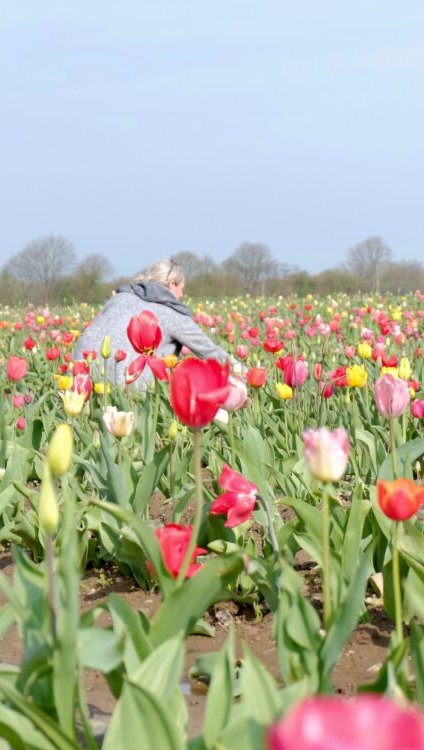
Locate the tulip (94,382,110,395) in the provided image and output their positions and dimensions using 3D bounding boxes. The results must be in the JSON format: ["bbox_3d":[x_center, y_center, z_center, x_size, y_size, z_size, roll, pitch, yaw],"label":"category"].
[{"bbox_3d":[-0.322,0.041,4.600,0.047,0.038,0.046,0,3,0],"label":"tulip"}]

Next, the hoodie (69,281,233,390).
[{"bbox_3d":[-0.307,-0.192,7.850,0.580,0.580,0.620,3,4,41],"label":"hoodie"}]

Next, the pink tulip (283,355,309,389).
[{"bbox_3d":[0.230,-0.005,4.250,0.066,0.080,0.063,0,3,0],"label":"pink tulip"}]

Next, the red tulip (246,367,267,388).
[{"bbox_3d":[0.126,0.007,4.400,0.055,0.060,0.055,0,3,0],"label":"red tulip"}]

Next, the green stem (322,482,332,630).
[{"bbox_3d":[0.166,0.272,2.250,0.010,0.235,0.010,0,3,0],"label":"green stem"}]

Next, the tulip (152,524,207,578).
[{"bbox_3d":[-0.054,0.282,2.500,0.090,0.087,0.080,0,3,0],"label":"tulip"}]

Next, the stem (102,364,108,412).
[{"bbox_3d":[-0.272,0.035,4.000,0.008,0.130,0.008,0,3,0],"label":"stem"}]

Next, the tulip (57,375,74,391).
[{"bbox_3d":[-0.440,0.023,4.700,0.049,0.047,0.048,0,3,0],"label":"tulip"}]

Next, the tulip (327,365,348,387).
[{"bbox_3d":[0.406,0.003,5.000,0.070,0.068,0.066,0,3,0],"label":"tulip"}]

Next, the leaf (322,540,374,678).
[{"bbox_3d":[0.208,0.368,2.420,0.060,0.225,0.060,17,3,0],"label":"leaf"}]

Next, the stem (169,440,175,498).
[{"bbox_3d":[-0.112,0.260,4.300,0.010,0.160,0.010,1,3,0],"label":"stem"}]

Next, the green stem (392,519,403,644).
[{"bbox_3d":[0.289,0.325,2.420,0.011,0.195,0.011,-2,3,0],"label":"green stem"}]

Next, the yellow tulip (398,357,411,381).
[{"bbox_3d":[0.531,-0.018,4.300,0.034,0.066,0.034,0,3,0],"label":"yellow tulip"}]

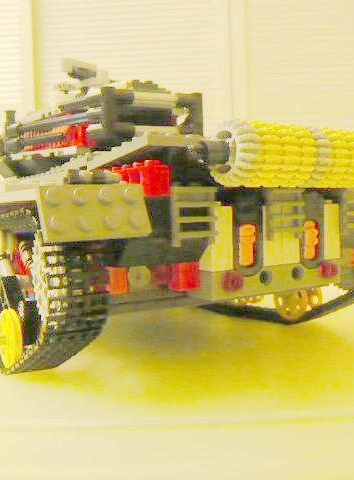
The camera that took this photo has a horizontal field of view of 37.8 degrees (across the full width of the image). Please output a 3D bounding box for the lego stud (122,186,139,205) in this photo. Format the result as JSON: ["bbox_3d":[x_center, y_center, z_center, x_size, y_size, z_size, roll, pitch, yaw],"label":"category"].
[{"bbox_3d":[-0.014,-0.013,0.155,0.005,0.005,0.002,-4,-19,-32],"label":"lego stud"}]

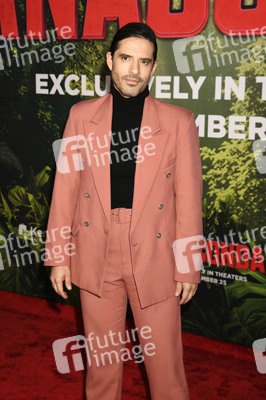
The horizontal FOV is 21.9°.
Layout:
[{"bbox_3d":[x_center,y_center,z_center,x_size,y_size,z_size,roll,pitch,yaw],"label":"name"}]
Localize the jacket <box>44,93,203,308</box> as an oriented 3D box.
[{"bbox_3d":[-0.035,-0.002,2.498,0.580,0.750,0.300,4,12,20],"label":"jacket"}]

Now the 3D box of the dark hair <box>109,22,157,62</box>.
[{"bbox_3d":[0.002,-0.525,2.360,0.163,0.170,0.205,5,14,-11],"label":"dark hair"}]

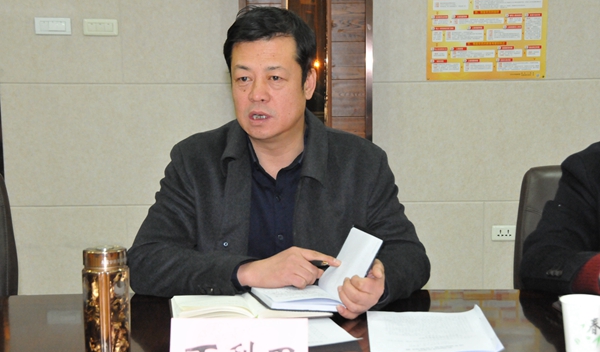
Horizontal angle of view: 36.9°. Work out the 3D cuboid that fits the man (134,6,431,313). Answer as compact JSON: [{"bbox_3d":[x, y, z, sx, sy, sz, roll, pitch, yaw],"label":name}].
[{"bbox_3d":[-0.042,0.316,1.841,0.600,1.290,0.700,0,8,3],"label":"man"}]

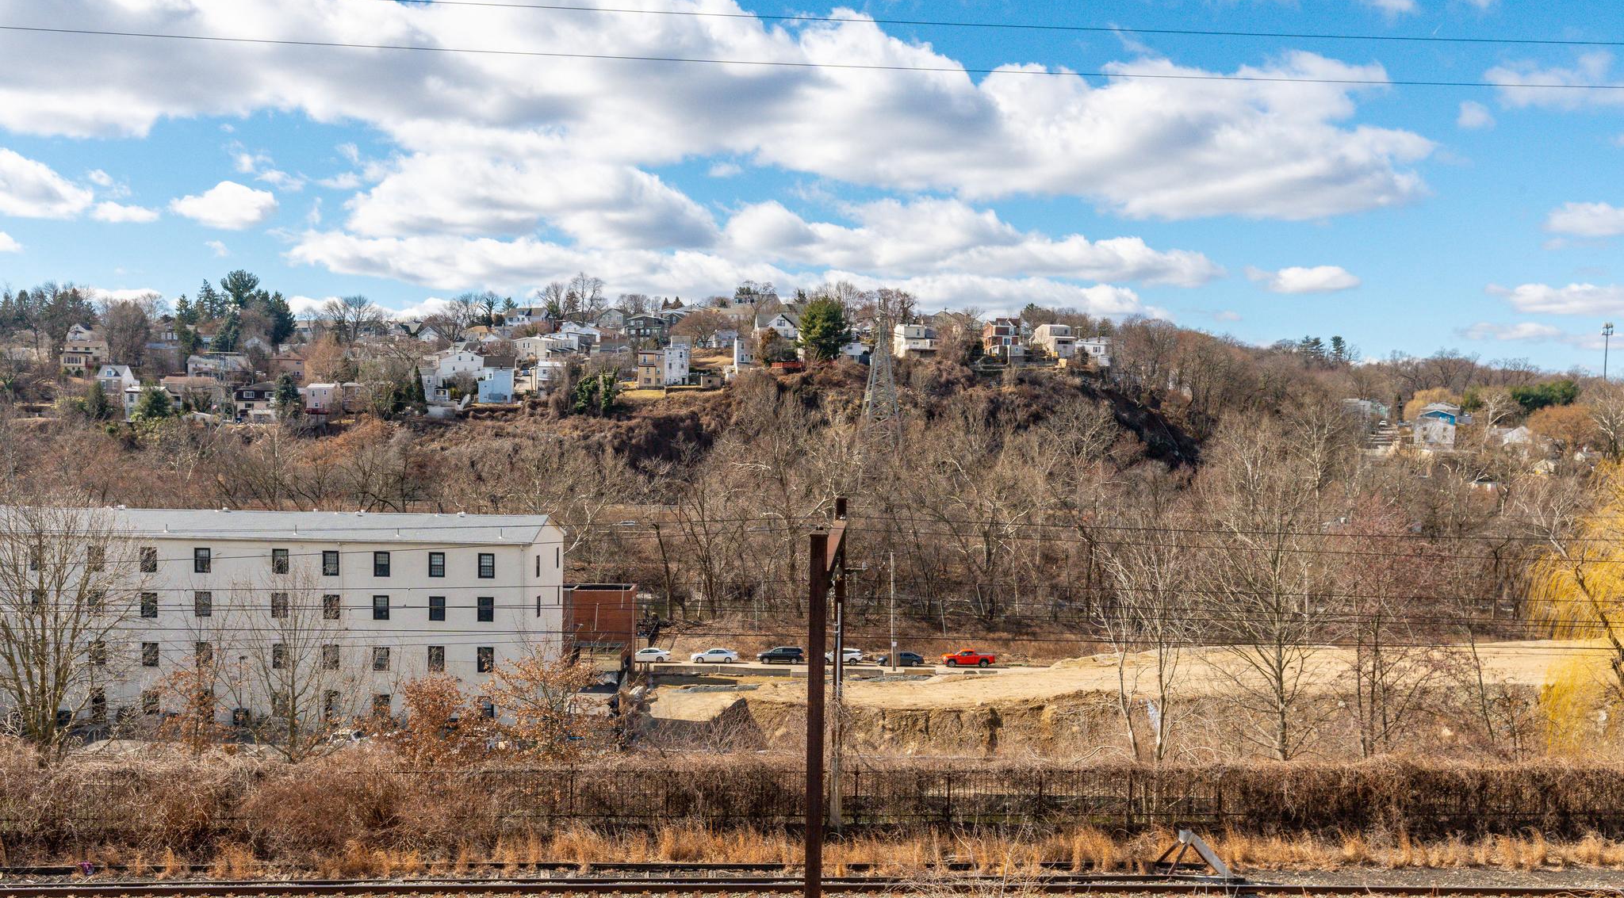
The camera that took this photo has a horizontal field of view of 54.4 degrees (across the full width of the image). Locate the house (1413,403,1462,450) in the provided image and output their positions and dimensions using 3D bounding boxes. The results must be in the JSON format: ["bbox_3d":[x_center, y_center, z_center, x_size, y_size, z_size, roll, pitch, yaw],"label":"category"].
[{"bbox_3d":[178.322,-6.511,450.000,11.500,12.500,10.000,1,1,14],"label":"house"}]

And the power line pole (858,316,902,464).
[{"bbox_3d":[14.836,-12.895,345.000,7.800,32.800,7.800,1,1,-11],"label":"power line pole"}]

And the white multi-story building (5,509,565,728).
[{"bbox_3d":[-41.101,12.359,124.596,40.600,15.200,17.500,1,1,0],"label":"white multi-story building"}]

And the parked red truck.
[{"bbox_3d":[16.032,21.380,161.500,5.400,1.830,1.900,1,1,0],"label":"parked red truck"}]

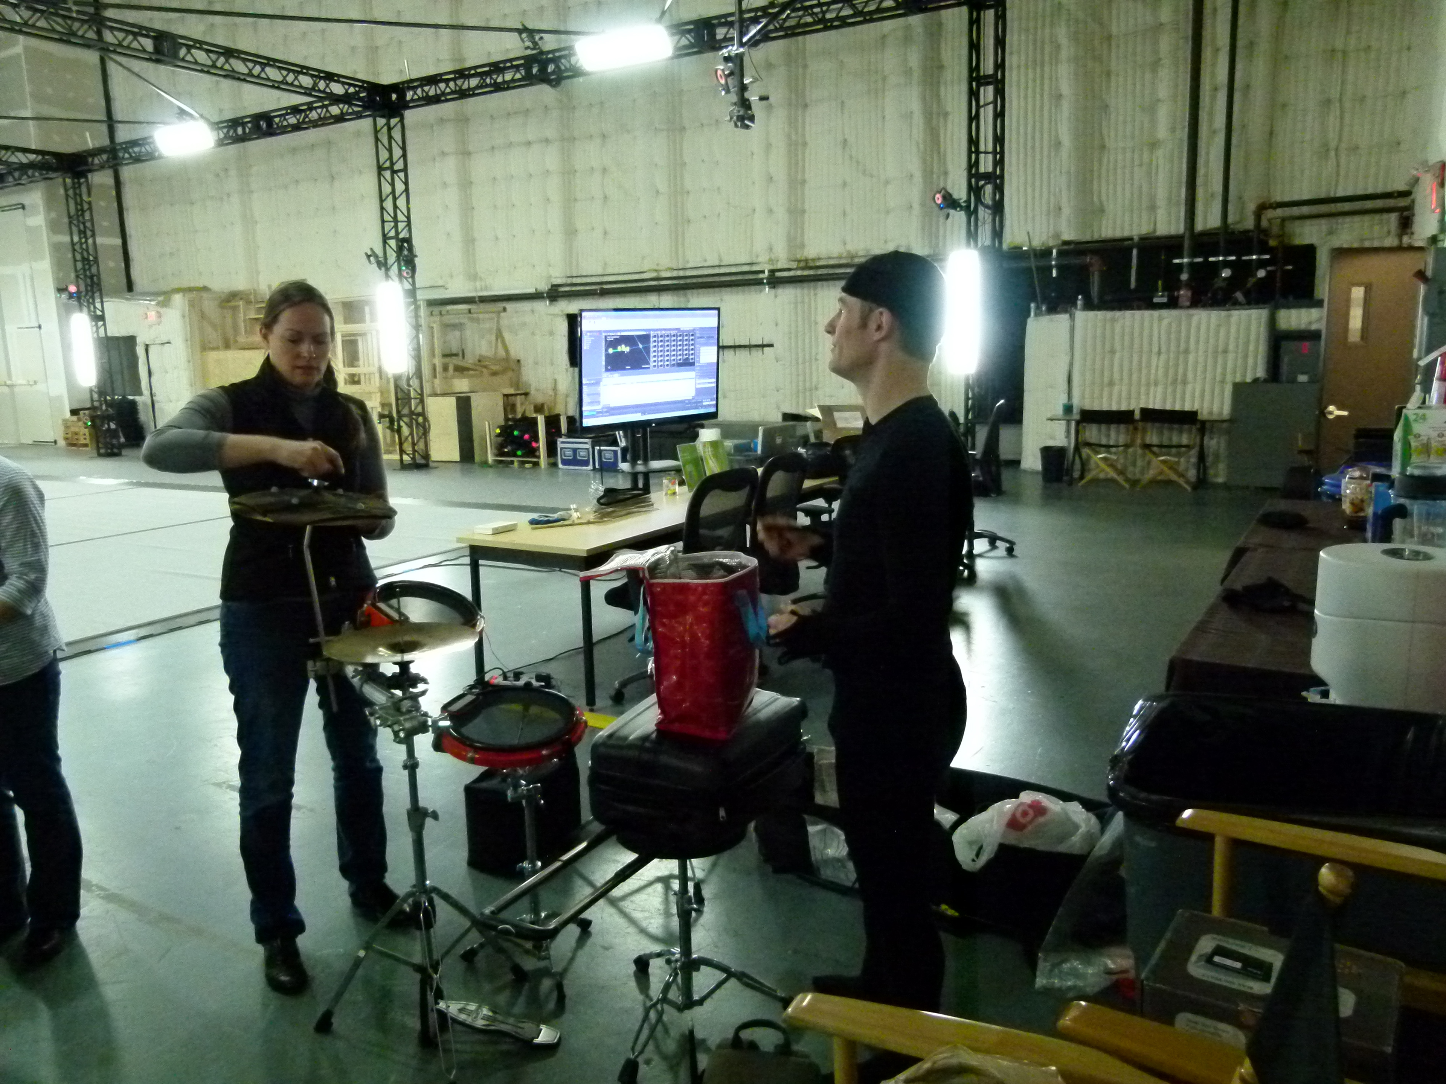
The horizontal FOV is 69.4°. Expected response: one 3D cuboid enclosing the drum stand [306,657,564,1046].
[{"bbox_3d":[-0.676,0.673,2.419,0.576,0.924,0.338,0,9,10],"label":"drum stand"}]

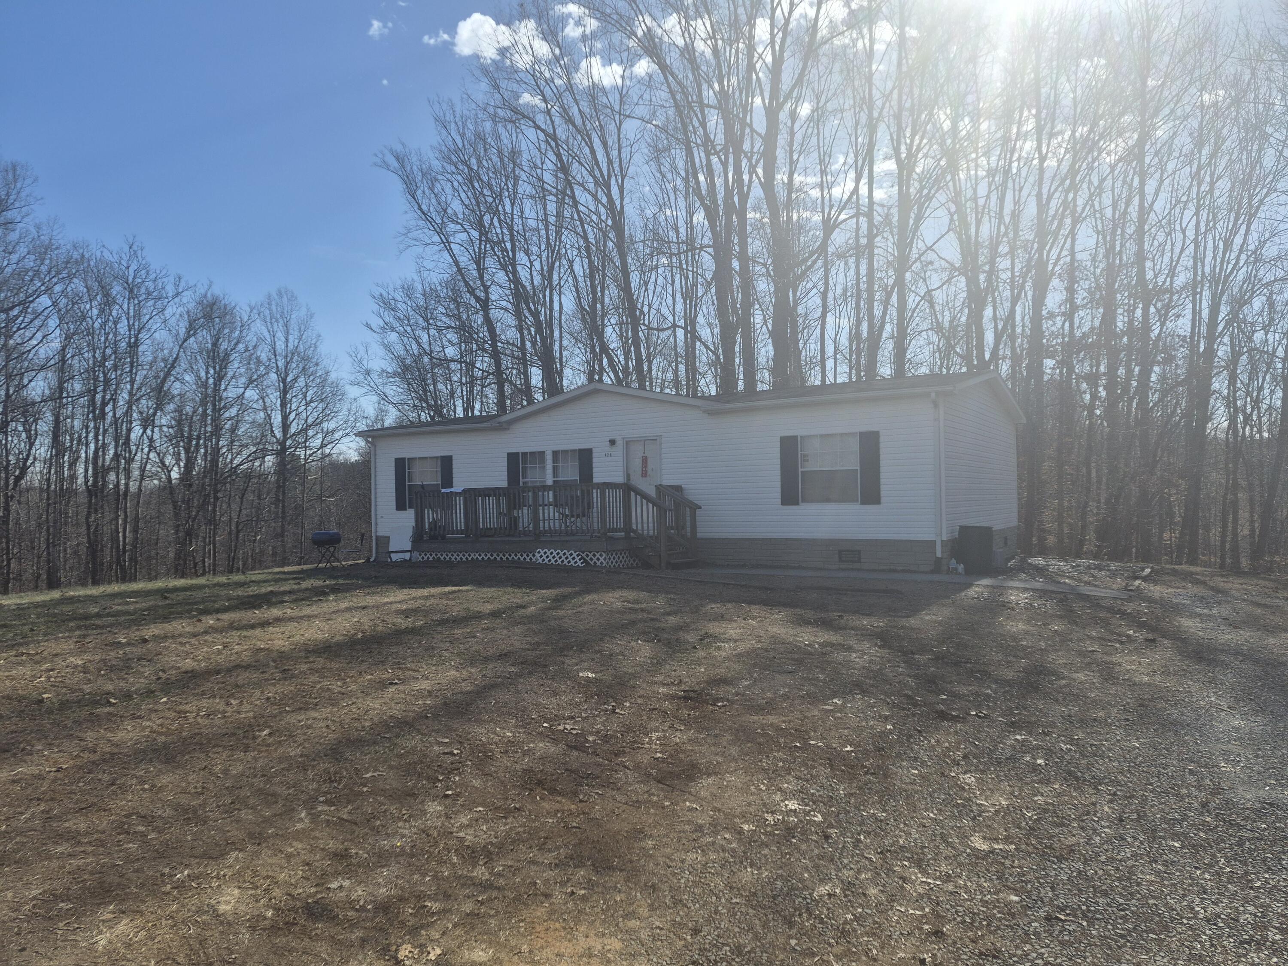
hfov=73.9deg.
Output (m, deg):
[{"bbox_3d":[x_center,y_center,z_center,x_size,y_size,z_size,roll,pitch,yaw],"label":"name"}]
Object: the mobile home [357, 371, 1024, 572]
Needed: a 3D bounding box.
[{"bbox_3d":[1.200,-0.181,22.467,15.205,4.110,8.850,-2,-1,31],"label":"mobile home"}]

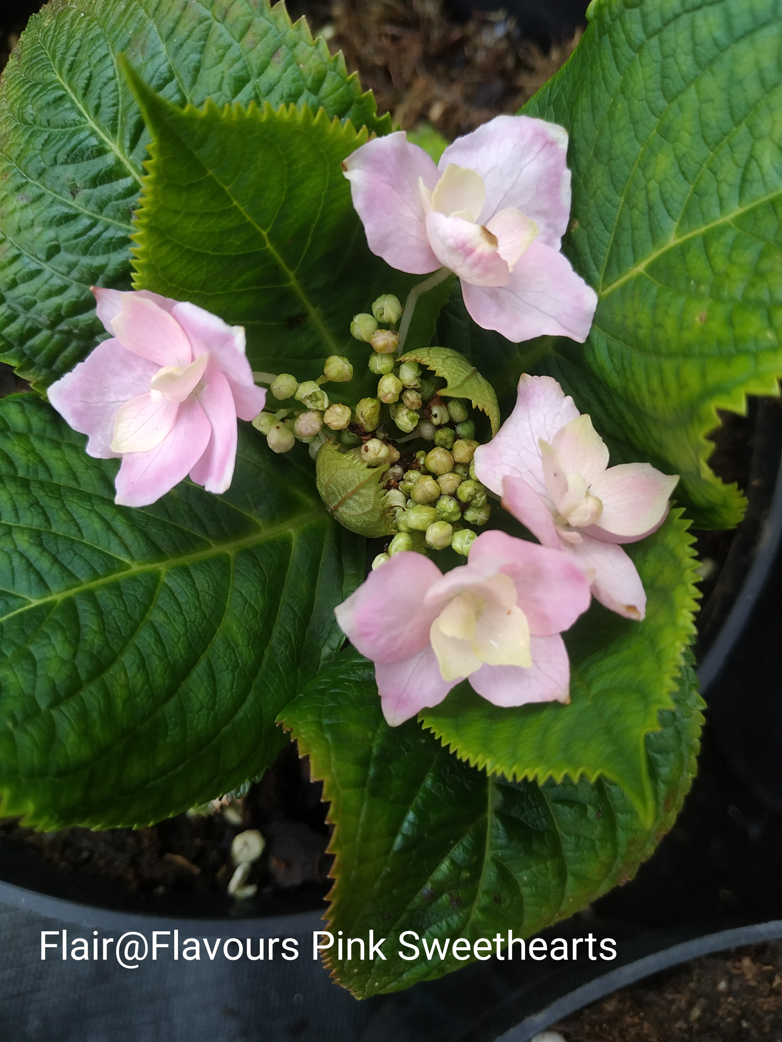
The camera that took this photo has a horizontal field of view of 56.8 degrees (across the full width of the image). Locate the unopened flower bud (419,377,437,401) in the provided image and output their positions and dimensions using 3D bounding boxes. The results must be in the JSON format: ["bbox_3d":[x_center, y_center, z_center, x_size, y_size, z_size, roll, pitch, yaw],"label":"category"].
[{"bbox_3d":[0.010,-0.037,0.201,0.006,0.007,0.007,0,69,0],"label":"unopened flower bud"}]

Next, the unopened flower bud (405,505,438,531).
[{"bbox_3d":[0.007,-0.001,0.165,0.008,0.006,0.006,1,81,-3],"label":"unopened flower bud"}]

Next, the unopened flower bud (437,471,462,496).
[{"bbox_3d":[0.013,-0.009,0.166,0.006,0.006,0.006,1,81,-3],"label":"unopened flower bud"}]

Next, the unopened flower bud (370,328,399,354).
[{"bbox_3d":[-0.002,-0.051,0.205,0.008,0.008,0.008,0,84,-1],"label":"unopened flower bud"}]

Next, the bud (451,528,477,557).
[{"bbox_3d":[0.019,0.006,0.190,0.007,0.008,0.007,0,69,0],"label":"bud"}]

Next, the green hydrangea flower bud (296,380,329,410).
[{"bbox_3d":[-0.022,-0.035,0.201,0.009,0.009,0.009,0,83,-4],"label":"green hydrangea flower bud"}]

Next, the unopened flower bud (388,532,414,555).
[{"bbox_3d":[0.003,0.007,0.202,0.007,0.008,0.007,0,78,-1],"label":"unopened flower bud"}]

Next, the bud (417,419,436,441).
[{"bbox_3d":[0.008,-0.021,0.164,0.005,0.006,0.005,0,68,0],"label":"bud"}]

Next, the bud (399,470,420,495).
[{"bbox_3d":[0.005,-0.009,0.169,0.006,0.006,0.006,1,81,-3],"label":"bud"}]

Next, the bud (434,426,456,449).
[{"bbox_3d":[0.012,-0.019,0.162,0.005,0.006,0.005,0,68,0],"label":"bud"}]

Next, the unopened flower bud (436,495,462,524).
[{"bbox_3d":[0.012,-0.003,0.157,0.005,0.006,0.006,0,68,0],"label":"unopened flower bud"}]

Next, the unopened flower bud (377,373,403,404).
[{"bbox_3d":[0.000,-0.030,0.164,0.006,0.006,0.007,1,81,-3],"label":"unopened flower bud"}]

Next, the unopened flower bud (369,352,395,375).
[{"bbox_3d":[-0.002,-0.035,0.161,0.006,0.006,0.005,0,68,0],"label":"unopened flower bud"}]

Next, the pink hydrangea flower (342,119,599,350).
[{"bbox_3d":[0.017,-0.063,0.156,0.053,0.024,0.050,0,71,-12],"label":"pink hydrangea flower"}]

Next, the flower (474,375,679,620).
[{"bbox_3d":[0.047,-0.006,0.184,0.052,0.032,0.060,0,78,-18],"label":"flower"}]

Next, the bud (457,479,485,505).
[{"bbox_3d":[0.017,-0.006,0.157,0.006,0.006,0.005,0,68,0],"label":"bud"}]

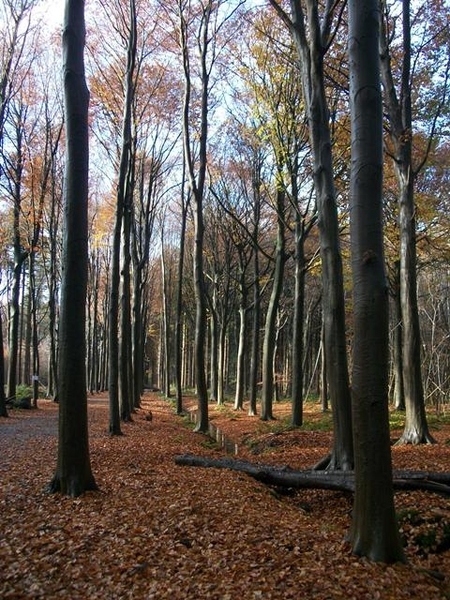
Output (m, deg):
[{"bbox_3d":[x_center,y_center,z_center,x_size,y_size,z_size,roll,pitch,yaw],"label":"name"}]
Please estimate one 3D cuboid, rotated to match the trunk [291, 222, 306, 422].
[{"bbox_3d":[2.288,0.612,17.196,0.400,6.450,0.360,0,-7,0],"label":"trunk"}]

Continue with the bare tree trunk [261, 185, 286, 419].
[{"bbox_3d":[1.672,0.047,19.204,0.800,8.090,0.450,0,-7,0],"label":"bare tree trunk"}]

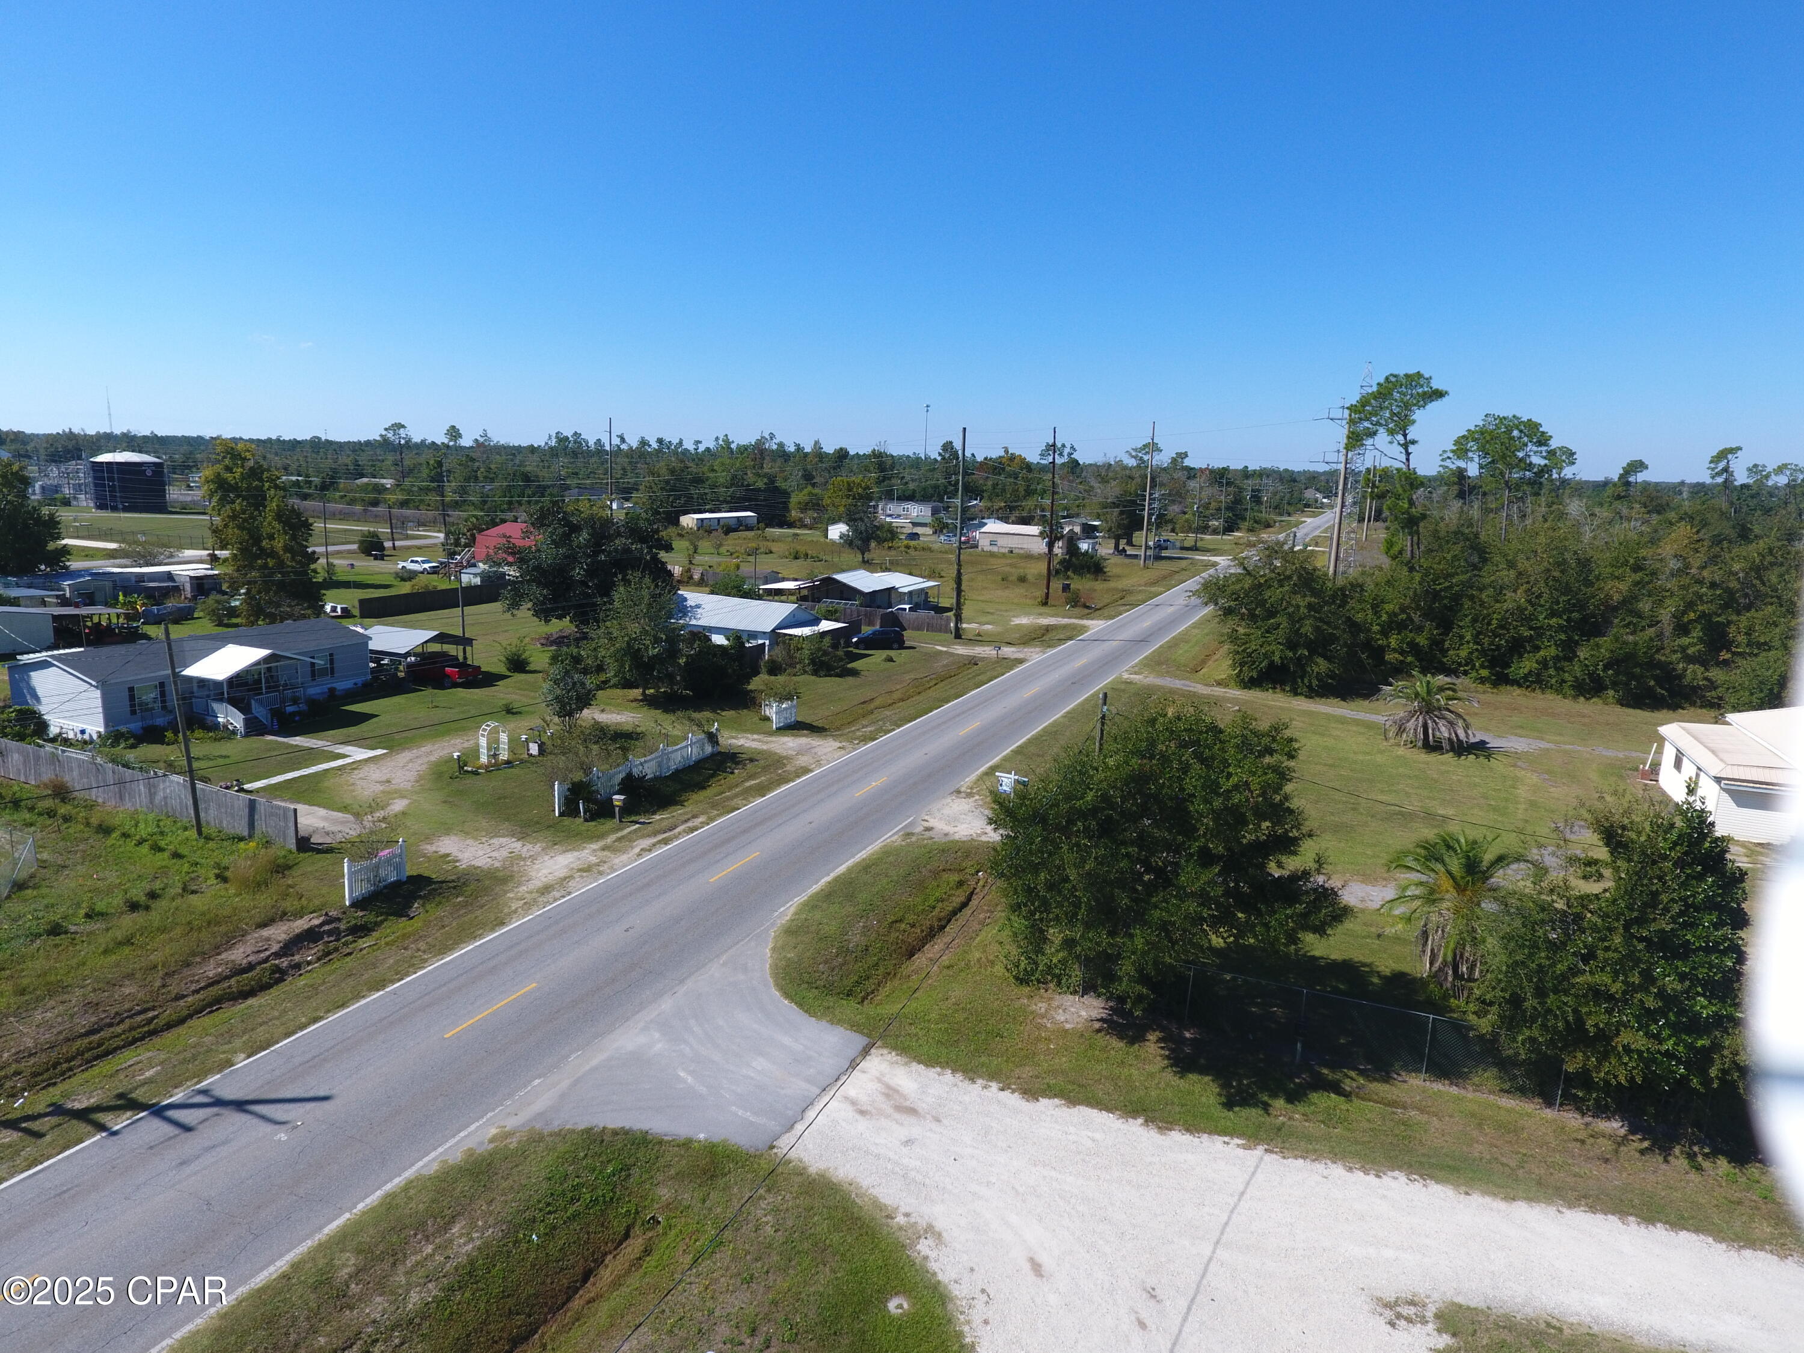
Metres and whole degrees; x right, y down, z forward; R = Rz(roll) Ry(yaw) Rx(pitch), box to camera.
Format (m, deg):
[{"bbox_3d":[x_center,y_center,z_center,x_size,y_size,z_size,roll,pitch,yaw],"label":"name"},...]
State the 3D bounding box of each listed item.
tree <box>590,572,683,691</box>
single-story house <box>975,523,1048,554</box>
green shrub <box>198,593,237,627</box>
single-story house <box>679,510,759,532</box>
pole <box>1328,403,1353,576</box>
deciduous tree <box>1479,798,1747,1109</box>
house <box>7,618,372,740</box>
[{"bbox_3d":[-17.123,-2.600,66.595,5.900,8.100,5.800,-1,12,-14],"label":"tree"},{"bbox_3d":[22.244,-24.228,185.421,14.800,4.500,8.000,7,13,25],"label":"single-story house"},{"bbox_3d":[-60.240,-5.831,91.587,2.900,2.750,2.800,-6,14,-33],"label":"green shrub"},{"bbox_3d":[-39.726,-33.723,227.094,5.000,4.000,22.500,7,13,24],"label":"single-story house"},{"bbox_3d":[63.367,-26.030,150.300,0.600,24.800,0.600,7,13,24],"label":"pole"},{"bbox_3d":[19.256,7.085,28.277,6.000,7.200,5.500,10,15,37],"label":"deciduous tree"},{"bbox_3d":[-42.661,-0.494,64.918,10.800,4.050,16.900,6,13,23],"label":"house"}]

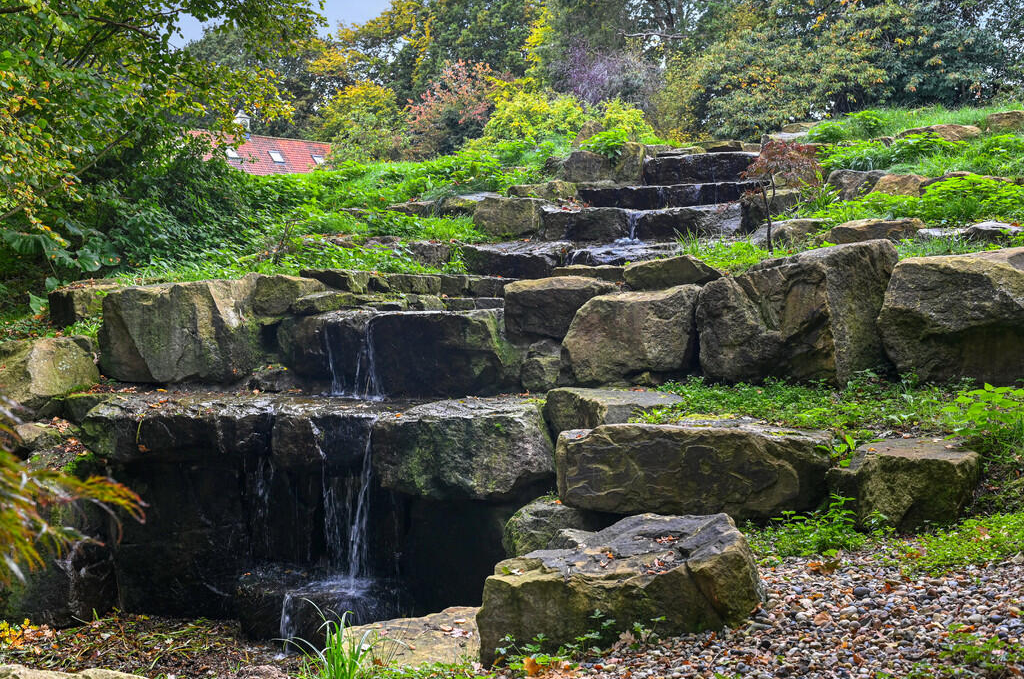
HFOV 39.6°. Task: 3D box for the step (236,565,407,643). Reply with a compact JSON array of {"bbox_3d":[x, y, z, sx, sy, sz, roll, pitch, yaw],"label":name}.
[{"bbox_3d":[-0.755,1.066,5.750,0.631,0.183,0.500,0,6,0],"label":"step"}]

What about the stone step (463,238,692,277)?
[{"bbox_3d":[0.391,-0.519,8.900,1.420,0.240,0.750,0,6,0],"label":"stone step"}]

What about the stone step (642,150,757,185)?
[{"bbox_3d":[1.685,-1.528,12.700,1.020,0.290,0.580,1,4,10],"label":"stone step"}]

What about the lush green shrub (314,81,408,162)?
[{"bbox_3d":[-3.144,-4.574,30.000,2.000,1.800,1.900,0,6,0],"label":"lush green shrub"}]

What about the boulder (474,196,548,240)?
[{"bbox_3d":[-0.012,-0.962,11.200,0.600,0.340,0.480,1,4,8],"label":"boulder"}]

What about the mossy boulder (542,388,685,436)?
[{"bbox_3d":[0.495,0.405,6.850,0.523,0.263,0.550,3,6,26],"label":"mossy boulder"}]

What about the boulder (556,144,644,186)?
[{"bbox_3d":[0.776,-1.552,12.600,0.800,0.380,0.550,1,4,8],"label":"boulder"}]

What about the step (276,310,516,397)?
[{"bbox_3d":[-0.529,0.060,7.000,1.170,0.400,0.600,0,6,0],"label":"step"}]

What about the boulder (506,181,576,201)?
[{"bbox_3d":[0.217,-1.072,10.300,0.520,0.170,0.350,0,6,0],"label":"boulder"}]

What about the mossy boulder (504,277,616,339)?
[{"bbox_3d":[0.319,-0.211,9.350,0.740,0.420,0.520,0,4,0],"label":"mossy boulder"}]

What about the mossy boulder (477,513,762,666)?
[{"bbox_3d":[0.395,0.928,5.400,1.000,0.400,0.650,-2,6,-20],"label":"mossy boulder"}]

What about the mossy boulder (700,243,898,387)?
[{"bbox_3d":[1.478,-0.151,7.500,1.000,0.750,0.600,0,6,0],"label":"mossy boulder"}]

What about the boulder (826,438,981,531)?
[{"bbox_3d":[1.790,0.661,6.550,0.620,0.380,0.500,0,6,0],"label":"boulder"}]

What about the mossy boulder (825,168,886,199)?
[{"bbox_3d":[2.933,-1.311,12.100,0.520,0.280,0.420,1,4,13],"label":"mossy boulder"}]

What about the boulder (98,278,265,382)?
[{"bbox_3d":[-1.638,-0.052,7.080,0.722,0.510,0.420,0,6,0],"label":"boulder"}]

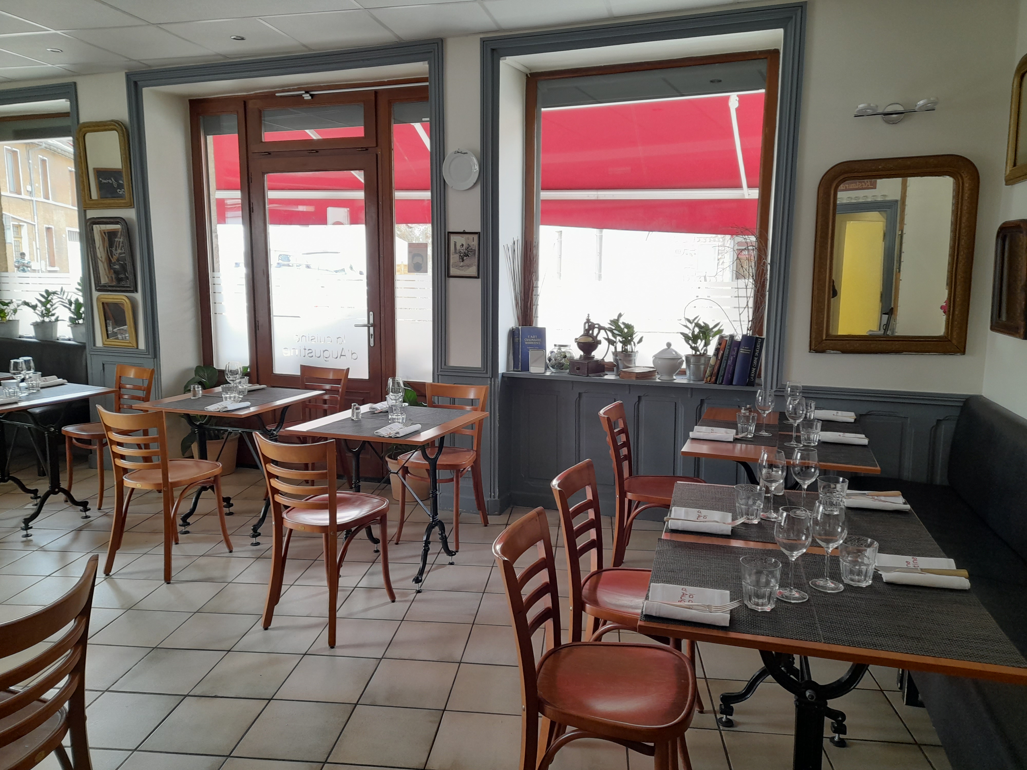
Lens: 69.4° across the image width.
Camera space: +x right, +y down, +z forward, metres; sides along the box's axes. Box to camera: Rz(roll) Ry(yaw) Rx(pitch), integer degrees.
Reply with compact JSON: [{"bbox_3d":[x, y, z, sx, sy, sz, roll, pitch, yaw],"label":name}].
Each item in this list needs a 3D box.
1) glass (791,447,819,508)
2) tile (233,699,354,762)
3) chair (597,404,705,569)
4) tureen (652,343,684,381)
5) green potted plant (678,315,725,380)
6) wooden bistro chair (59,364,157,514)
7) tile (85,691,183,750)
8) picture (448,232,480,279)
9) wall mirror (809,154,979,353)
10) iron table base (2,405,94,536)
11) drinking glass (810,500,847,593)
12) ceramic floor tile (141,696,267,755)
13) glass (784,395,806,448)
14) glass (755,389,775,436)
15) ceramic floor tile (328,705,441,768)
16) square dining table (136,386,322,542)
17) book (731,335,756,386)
[{"bbox_3d":[0.841,0.282,2.165,0.077,0.196,0.077,3,9,19],"label":"glass"},{"bbox_3d":[-0.703,1.121,2.407,0.299,0.010,0.299,1,9,6],"label":"tile"},{"bbox_3d":[0.697,0.522,3.484,0.497,0.835,0.410,3,9,18],"label":"chair"},{"bbox_3d":[0.877,-0.139,4.197,0.170,0.210,0.160,3,9,19],"label":"tureen"},{"bbox_3d":[1.076,-0.209,4.232,0.260,0.375,0.250,3,10,19],"label":"green potted plant"},{"bbox_3d":[-2.611,0.320,4.814,0.410,0.835,0.497,5,10,30],"label":"wooden bistro chair"},{"bbox_3d":[-1.307,1.112,2.463,0.300,0.010,0.300,1,9,6],"label":"tile"},{"bbox_3d":[-0.290,-0.761,4.345,0.198,0.260,0.020,3,10,19],"label":"picture"},{"bbox_3d":[1.830,-0.618,3.604,0.690,0.925,0.055,3,9,19],"label":"wall mirror"},{"bbox_3d":[-2.850,0.438,4.337,0.560,0.720,0.410,4,10,23],"label":"iron table base"},{"bbox_3d":[0.727,0.366,1.701,0.083,0.199,0.083,4,10,20],"label":"drinking glass"},{"bbox_3d":[-1.012,1.127,2.454,0.302,0.010,0.302,1,9,6],"label":"ceramic floor tile"},{"bbox_3d":[1.149,0.148,3.026,0.077,0.196,0.077,3,9,19],"label":"glass"},{"bbox_3d":[1.099,0.122,3.243,0.084,0.197,0.084,3,10,20],"label":"glass"},{"bbox_3d":[-0.398,1.128,2.374,0.300,0.010,0.300,1,9,6],"label":"ceramic floor tile"},{"bbox_3d":[-1.551,0.450,4.175,0.705,0.754,0.713,3,10,20],"label":"square dining table"},{"bbox_3d":[1.262,-0.144,4.034,0.080,0.270,0.195,13,12,17],"label":"book"}]

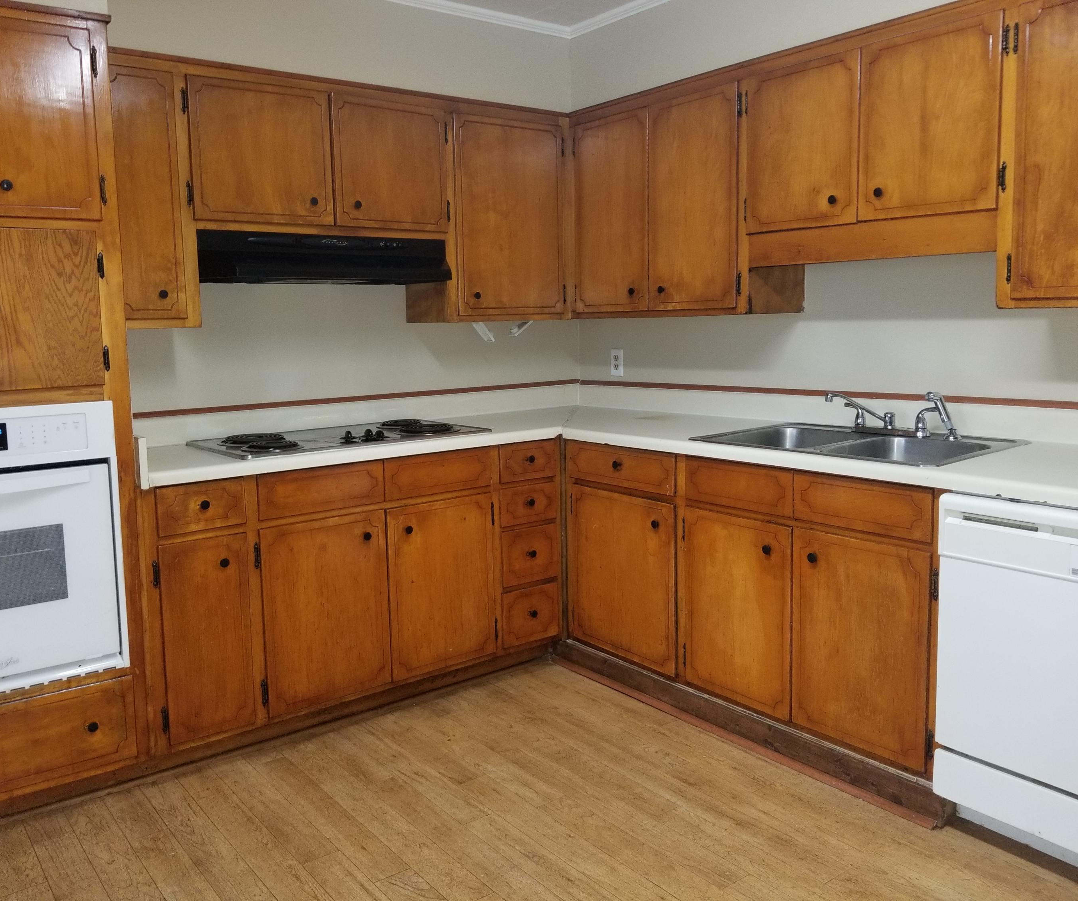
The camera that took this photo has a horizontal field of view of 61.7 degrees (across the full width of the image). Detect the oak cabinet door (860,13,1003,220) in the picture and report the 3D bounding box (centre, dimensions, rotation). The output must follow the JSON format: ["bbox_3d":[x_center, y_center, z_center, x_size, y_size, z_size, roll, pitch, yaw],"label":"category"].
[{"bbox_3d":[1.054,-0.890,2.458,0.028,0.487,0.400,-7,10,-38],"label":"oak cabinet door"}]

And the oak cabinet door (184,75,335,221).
[{"bbox_3d":[-0.874,-0.939,2.863,0.460,0.422,0.022,-7,10,-38],"label":"oak cabinet door"}]

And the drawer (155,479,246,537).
[{"bbox_3d":[-1.081,0.143,2.749,0.248,0.140,0.380,-7,10,-36],"label":"drawer"}]

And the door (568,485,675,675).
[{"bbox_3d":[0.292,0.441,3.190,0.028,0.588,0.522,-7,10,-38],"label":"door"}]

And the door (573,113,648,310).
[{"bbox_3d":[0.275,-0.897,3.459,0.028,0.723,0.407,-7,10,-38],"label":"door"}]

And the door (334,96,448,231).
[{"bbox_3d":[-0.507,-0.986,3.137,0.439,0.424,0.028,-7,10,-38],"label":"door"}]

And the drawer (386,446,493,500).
[{"bbox_3d":[-0.462,0.056,3.176,0.411,0.135,0.430,-7,10,-38],"label":"drawer"}]

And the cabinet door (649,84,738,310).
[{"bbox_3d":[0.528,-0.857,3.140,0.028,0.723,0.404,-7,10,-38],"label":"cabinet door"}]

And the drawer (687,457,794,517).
[{"bbox_3d":[0.761,0.084,2.836,0.430,0.146,0.404,-7,10,-38],"label":"drawer"}]

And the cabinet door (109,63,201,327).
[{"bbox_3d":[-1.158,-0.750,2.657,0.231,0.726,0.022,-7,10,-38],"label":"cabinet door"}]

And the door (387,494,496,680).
[{"bbox_3d":[-0.329,0.454,3.064,0.415,0.577,0.022,-7,10,-38],"label":"door"}]

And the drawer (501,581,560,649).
[{"bbox_3d":[-0.161,0.585,3.479,0.254,0.203,0.430,-7,10,-38],"label":"drawer"}]

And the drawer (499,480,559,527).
[{"bbox_3d":[-0.143,0.176,3.464,0.256,0.141,0.380,-7,10,-36],"label":"drawer"}]

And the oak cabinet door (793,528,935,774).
[{"bbox_3d":[0.868,0.525,2.453,0.022,0.582,0.403,-7,10,-38],"label":"oak cabinet door"}]

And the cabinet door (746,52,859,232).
[{"bbox_3d":[0.812,-0.933,2.787,0.022,0.490,0.405,-7,10,-38],"label":"cabinet door"}]

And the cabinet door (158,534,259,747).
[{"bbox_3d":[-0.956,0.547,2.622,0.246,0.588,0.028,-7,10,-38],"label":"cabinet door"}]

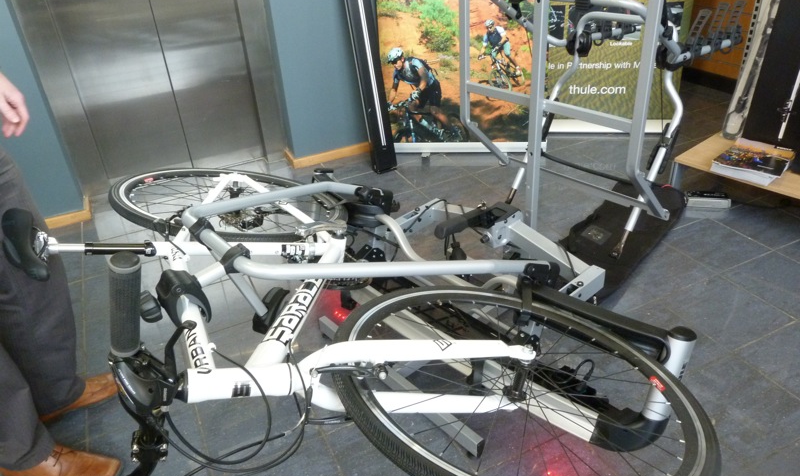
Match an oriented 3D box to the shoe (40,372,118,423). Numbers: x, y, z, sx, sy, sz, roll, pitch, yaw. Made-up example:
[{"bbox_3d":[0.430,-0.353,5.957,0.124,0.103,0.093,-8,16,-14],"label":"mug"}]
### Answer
[{"bbox_3d":[-0.935,0.421,1.717,0.305,0.110,0.110,-18,35,-22],"label":"shoe"}]

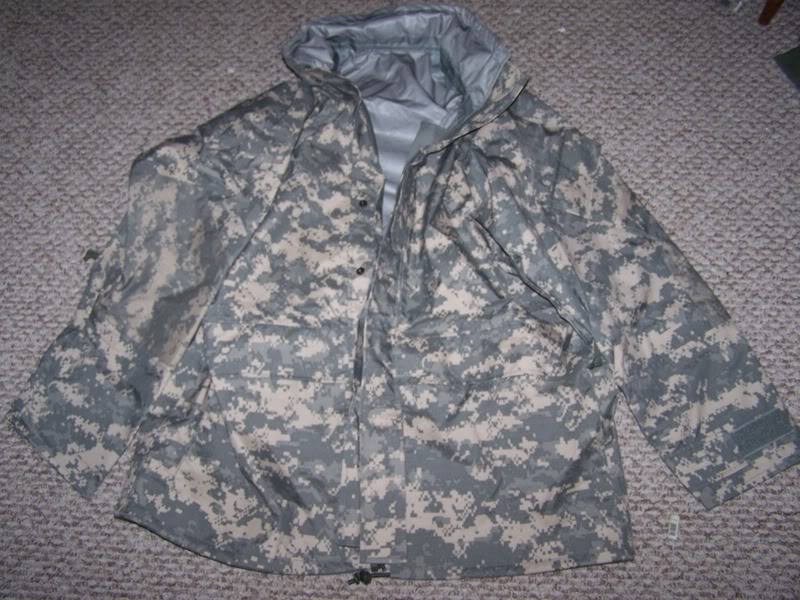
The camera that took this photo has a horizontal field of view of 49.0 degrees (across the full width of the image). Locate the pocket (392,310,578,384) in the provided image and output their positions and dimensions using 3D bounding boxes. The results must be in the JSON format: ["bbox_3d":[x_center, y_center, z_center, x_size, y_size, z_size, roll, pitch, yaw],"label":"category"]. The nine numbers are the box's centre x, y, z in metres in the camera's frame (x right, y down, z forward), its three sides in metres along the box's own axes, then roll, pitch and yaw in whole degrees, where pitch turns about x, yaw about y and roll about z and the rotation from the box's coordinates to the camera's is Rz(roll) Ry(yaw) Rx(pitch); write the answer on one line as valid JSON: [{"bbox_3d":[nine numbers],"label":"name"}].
[{"bbox_3d":[0.118,0.067,1.258,0.252,0.028,0.098,-3,67,2],"label":"pocket"}]

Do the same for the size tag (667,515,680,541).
[{"bbox_3d":[0.368,0.305,1.180,0.011,0.003,0.032,13,69,8],"label":"size tag"}]

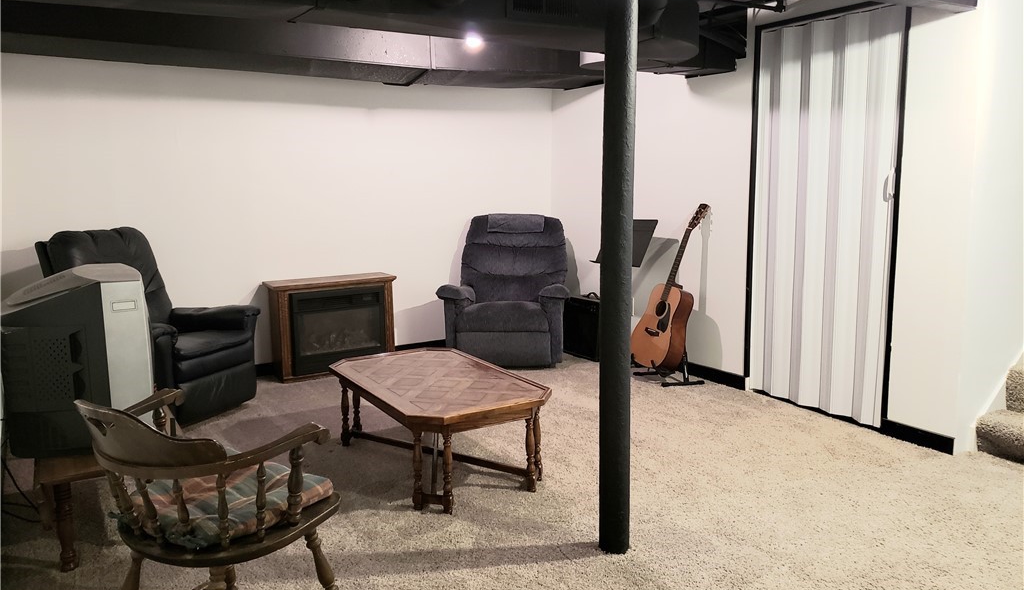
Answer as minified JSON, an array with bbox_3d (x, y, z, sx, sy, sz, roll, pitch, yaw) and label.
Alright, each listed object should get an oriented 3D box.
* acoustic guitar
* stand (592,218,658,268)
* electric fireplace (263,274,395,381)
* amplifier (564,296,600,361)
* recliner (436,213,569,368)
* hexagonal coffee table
[{"bbox_3d":[1.013,-0.058,4.693,0.125,1.040,0.400,21,-3,-23],"label":"acoustic guitar"},{"bbox_3d":[0.710,0.021,4.864,0.440,0.990,0.480,-9,12,-42],"label":"stand"},{"bbox_3d":[-1.190,0.204,5.101,0.800,0.610,0.305,-6,10,-30],"label":"electric fireplace"},{"bbox_3d":[0.578,0.219,5.456,0.240,0.425,0.400,-7,11,-34],"label":"amplifier"},{"bbox_3d":[-0.006,-0.066,5.456,0.870,1.000,0.860,0,9,7],"label":"recliner"},{"bbox_3d":[-0.349,0.561,3.459,0.665,0.390,1.135,-6,10,-30],"label":"hexagonal coffee table"}]

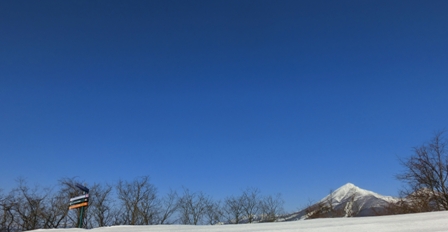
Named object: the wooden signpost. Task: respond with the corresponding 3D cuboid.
[{"bbox_3d":[-8.573,5.369,21.500,1.270,2.530,0.450,4,-15,-12],"label":"wooden signpost"}]

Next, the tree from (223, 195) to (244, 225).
[{"bbox_3d":[0.904,8.901,34.500,2.090,2.770,1.880,1,-14,0],"label":"tree"}]

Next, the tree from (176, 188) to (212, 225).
[{"bbox_3d":[-2.686,8.241,33.000,3.280,3.180,2.950,1,-14,0],"label":"tree"}]

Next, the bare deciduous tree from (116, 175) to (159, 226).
[{"bbox_3d":[-7.161,6.995,30.000,3.480,3.850,3.130,1,-14,0],"label":"bare deciduous tree"}]

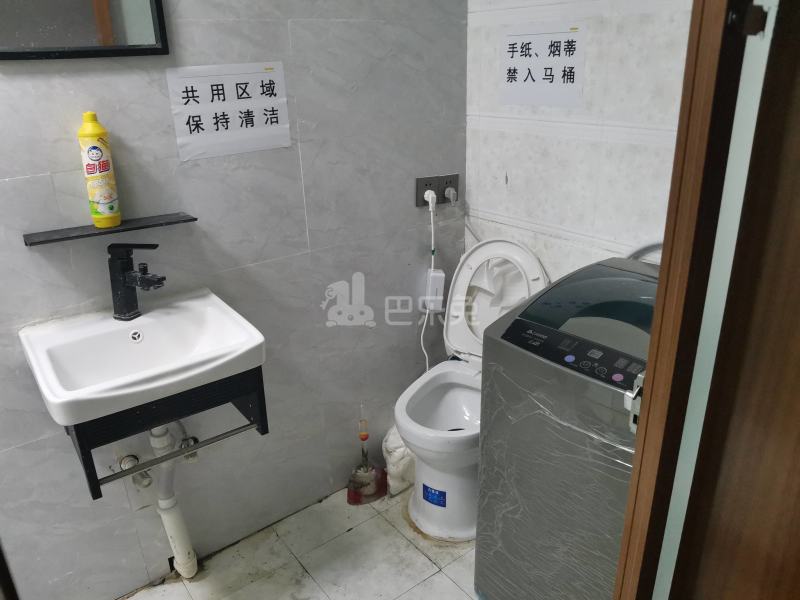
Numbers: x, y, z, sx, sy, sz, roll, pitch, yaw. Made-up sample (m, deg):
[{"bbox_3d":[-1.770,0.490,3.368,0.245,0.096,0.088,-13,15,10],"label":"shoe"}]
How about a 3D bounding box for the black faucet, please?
[{"bbox_3d":[-0.601,-0.039,1.371,0.142,0.176,0.050,6,23,20],"label":"black faucet"}]

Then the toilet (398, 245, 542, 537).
[{"bbox_3d":[0.208,0.275,1.873,0.370,0.835,0.520,9,24,25],"label":"toilet"}]

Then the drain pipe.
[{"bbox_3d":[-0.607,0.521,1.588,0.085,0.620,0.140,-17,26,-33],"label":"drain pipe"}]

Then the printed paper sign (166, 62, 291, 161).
[{"bbox_3d":[-0.413,-0.472,1.498,0.297,0.210,0.006,-17,26,-33],"label":"printed paper sign"}]

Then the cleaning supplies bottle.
[{"bbox_3d":[-0.667,-0.282,1.321,0.066,0.250,0.064,-12,23,-24],"label":"cleaning supplies bottle"}]

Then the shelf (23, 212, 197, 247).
[{"bbox_3d":[-0.651,-0.163,1.370,0.350,0.016,0.086,-17,26,-33],"label":"shelf"}]

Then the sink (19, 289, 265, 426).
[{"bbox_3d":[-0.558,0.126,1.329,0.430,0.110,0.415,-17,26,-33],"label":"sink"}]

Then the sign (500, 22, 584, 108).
[{"bbox_3d":[0.389,-0.648,1.663,0.006,0.210,0.297,-17,26,-33],"label":"sign"}]

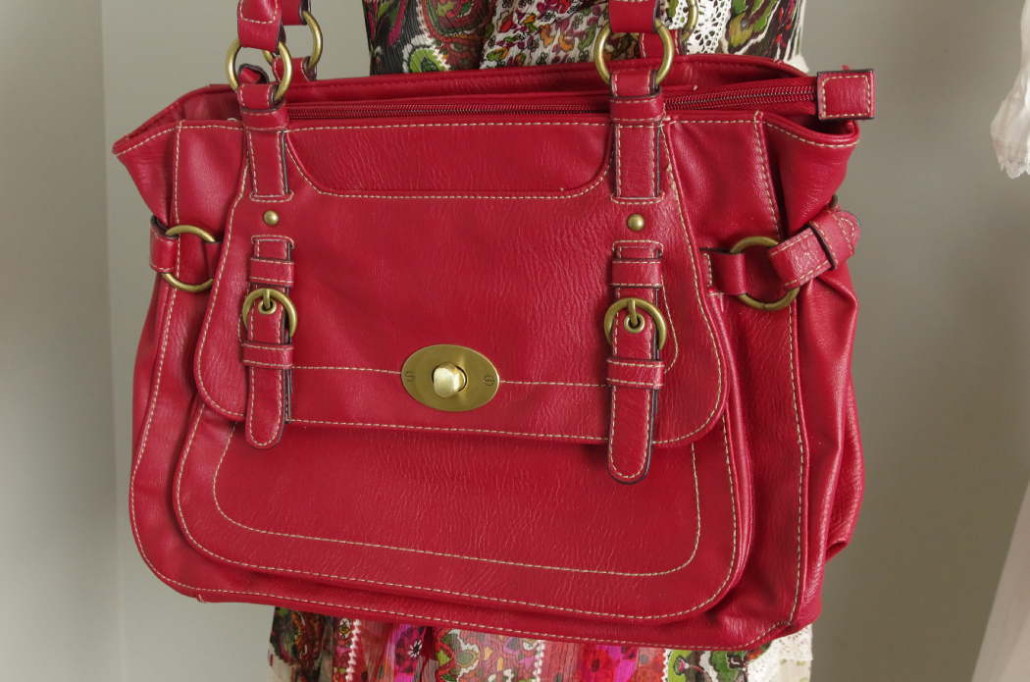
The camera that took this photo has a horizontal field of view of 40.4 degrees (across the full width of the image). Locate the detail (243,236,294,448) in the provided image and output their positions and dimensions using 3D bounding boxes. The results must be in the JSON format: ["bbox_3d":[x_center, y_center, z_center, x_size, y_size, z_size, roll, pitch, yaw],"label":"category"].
[{"bbox_3d":[-0.137,0.001,0.779,0.033,0.118,0.014,3,11,20],"label":"detail"}]

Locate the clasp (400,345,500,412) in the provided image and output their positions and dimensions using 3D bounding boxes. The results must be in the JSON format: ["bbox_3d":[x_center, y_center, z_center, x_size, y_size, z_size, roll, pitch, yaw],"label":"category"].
[{"bbox_3d":[-0.034,0.020,0.736,0.053,0.036,0.013,3,11,20],"label":"clasp"}]

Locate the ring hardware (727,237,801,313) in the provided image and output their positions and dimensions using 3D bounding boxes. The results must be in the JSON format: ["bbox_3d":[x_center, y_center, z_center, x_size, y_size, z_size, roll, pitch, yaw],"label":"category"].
[{"bbox_3d":[0.122,-0.033,0.684,0.038,0.038,0.005,-2,-20,-18],"label":"ring hardware"}]

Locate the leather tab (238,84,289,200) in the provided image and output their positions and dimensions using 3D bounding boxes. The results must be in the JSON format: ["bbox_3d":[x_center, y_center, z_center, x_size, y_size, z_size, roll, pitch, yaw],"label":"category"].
[{"bbox_3d":[-0.139,-0.111,0.776,0.024,0.062,0.014,3,11,20],"label":"leather tab"}]

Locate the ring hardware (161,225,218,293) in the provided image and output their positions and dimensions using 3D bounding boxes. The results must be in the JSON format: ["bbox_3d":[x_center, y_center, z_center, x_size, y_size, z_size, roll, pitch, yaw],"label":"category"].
[{"bbox_3d":[-0.183,-0.046,0.785,0.038,0.038,0.005,2,13,12],"label":"ring hardware"}]

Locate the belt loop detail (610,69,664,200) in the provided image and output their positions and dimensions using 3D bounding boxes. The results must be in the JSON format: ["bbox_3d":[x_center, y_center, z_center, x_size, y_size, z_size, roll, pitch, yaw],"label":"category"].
[{"bbox_3d":[0.061,-0.102,0.695,0.025,0.065,0.014,3,11,20],"label":"belt loop detail"}]

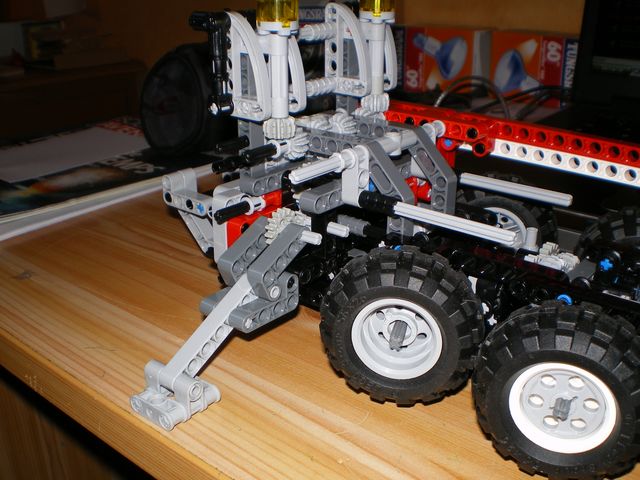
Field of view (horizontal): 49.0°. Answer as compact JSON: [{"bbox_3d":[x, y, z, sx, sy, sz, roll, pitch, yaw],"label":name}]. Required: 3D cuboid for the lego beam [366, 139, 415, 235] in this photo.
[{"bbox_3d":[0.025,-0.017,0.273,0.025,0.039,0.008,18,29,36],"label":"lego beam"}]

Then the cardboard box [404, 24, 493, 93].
[{"bbox_3d":[0.134,-0.206,0.791,0.101,0.068,0.068,8,24,18],"label":"cardboard box"}]

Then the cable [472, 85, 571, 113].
[{"bbox_3d":[0.195,-0.136,0.680,0.086,0.029,0.030,0,23,0],"label":"cable"}]

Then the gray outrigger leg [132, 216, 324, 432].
[{"bbox_3d":[-0.032,0.026,0.265,0.029,0.059,0.082,18,29,36],"label":"gray outrigger leg"}]

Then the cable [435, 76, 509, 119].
[{"bbox_3d":[0.141,-0.131,0.650,0.066,0.042,0.028,0,23,0],"label":"cable"}]

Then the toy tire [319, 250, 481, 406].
[{"bbox_3d":[0.029,0.032,0.255,0.056,0.056,0.026,6,24,14],"label":"toy tire"}]

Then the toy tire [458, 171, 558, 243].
[{"bbox_3d":[0.085,-0.004,0.340,0.056,0.056,0.026,8,24,18],"label":"toy tire"}]

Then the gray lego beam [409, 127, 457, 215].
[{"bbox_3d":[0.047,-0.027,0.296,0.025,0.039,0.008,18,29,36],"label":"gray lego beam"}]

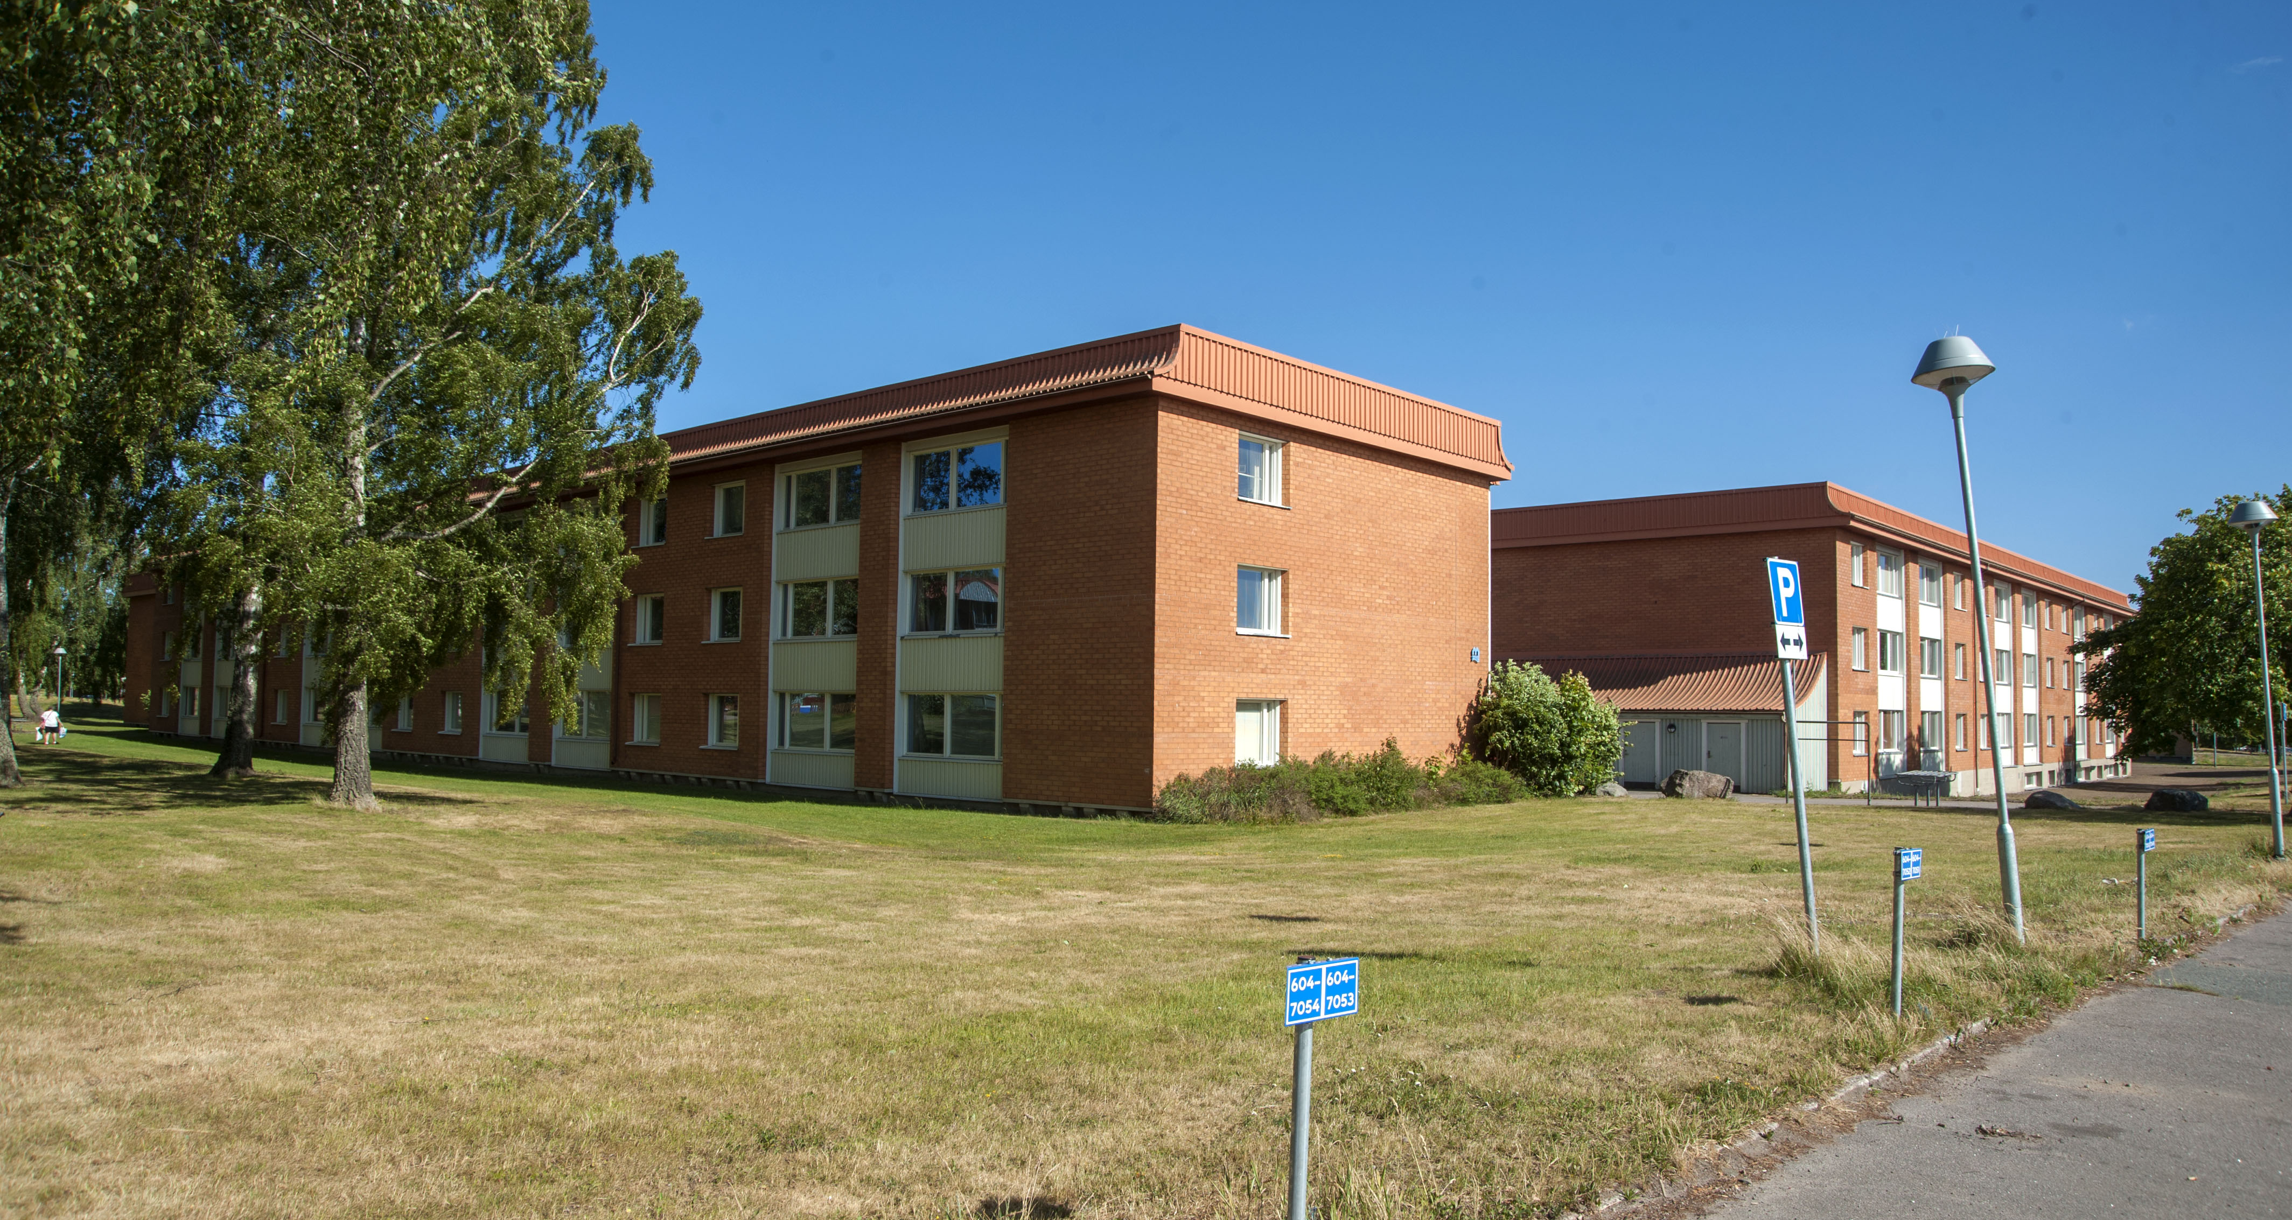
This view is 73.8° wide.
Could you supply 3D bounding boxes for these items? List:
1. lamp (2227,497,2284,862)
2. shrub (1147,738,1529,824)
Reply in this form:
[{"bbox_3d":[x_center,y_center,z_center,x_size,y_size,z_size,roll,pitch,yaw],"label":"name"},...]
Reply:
[{"bbox_3d":[13.941,0.857,18.986,0.530,4.472,0.530,-4,-6,36],"label":"lamp"},{"bbox_3d":[4.635,3.448,32.036,1.700,1.460,12.000,-3,-5,42],"label":"shrub"}]

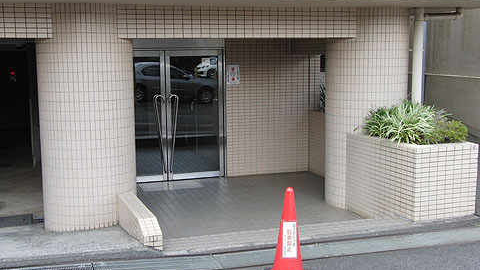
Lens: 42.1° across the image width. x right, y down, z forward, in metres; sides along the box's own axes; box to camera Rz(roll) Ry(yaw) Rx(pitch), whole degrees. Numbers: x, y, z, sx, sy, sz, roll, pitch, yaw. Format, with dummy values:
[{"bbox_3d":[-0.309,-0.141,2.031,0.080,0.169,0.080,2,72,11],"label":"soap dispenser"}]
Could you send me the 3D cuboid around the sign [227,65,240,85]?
[{"bbox_3d":[-0.092,-0.923,9.615,0.207,0.296,0.010,-3,8,-19],"label":"sign"}]

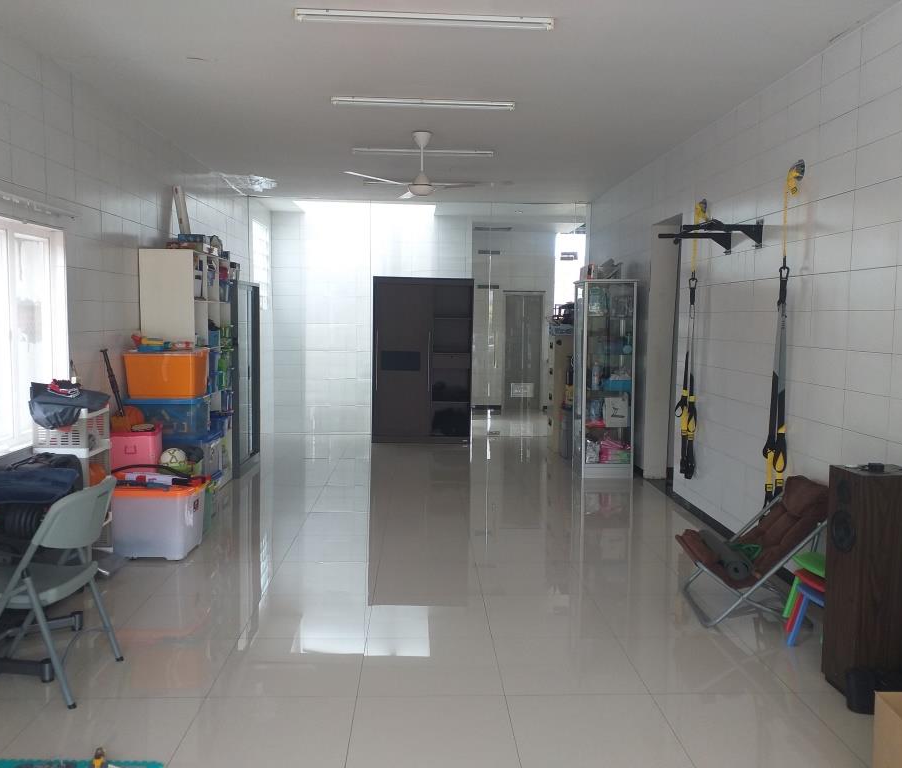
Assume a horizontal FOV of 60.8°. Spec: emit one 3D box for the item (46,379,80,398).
[{"bbox_3d":[-2.203,0.024,4.370,0.181,0.094,0.140,1,5,-2],"label":"item"}]

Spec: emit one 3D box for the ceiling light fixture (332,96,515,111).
[{"bbox_3d":[-0.189,-1.951,5.376,1.270,0.060,0.045,1,5,-2],"label":"ceiling light fixture"}]

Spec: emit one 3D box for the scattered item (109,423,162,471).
[{"bbox_3d":[-2.146,0.455,5.308,0.323,0.282,0.343,-1,5,-15],"label":"scattered item"}]

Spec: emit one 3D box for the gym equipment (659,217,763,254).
[{"bbox_3d":[1.734,-0.992,5.194,0.510,0.200,1.080,1,5,-2],"label":"gym equipment"}]

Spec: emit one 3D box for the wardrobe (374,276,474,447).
[{"bbox_3d":[-0.350,-0.293,9.480,1.192,1.977,0.570,1,5,-2],"label":"wardrobe"}]

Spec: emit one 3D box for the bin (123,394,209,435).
[{"bbox_3d":[-2.010,0.210,5.490,0.510,0.247,0.360,1,5,-2],"label":"bin"}]

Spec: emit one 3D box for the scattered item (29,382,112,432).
[{"bbox_3d":[-2.228,0.122,4.479,0.280,0.245,0.420,1,5,-2],"label":"scattered item"}]

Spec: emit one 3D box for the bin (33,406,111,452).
[{"bbox_3d":[-2.258,0.272,4.603,0.330,0.260,0.360,1,5,-2],"label":"bin"}]

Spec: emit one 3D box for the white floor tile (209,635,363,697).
[{"bbox_3d":[-0.694,1.243,3.398,0.605,0.020,0.575,1,5,-2],"label":"white floor tile"}]

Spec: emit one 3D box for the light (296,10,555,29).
[{"bbox_3d":[-0.126,-1.787,3.793,1.264,0.059,0.045,1,5,-2],"label":"light"}]

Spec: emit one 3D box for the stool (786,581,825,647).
[{"bbox_3d":[1.766,1.111,3.539,0.295,0.293,0.300,1,5,-2],"label":"stool"}]

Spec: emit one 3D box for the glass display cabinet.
[{"bbox_3d":[1.510,-0.045,7.541,0.504,1.896,0.403,1,5,-2],"label":"glass display cabinet"}]

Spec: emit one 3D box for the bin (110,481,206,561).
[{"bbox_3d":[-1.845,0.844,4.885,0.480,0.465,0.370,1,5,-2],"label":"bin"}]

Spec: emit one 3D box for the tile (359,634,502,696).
[{"bbox_3d":[-0.092,1.246,3.397,0.600,0.010,0.580,1,5,-2],"label":"tile"}]

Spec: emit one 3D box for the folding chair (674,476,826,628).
[{"bbox_3d":[1.608,0.873,4.113,0.740,0.670,0.570,1,5,0],"label":"folding chair"}]

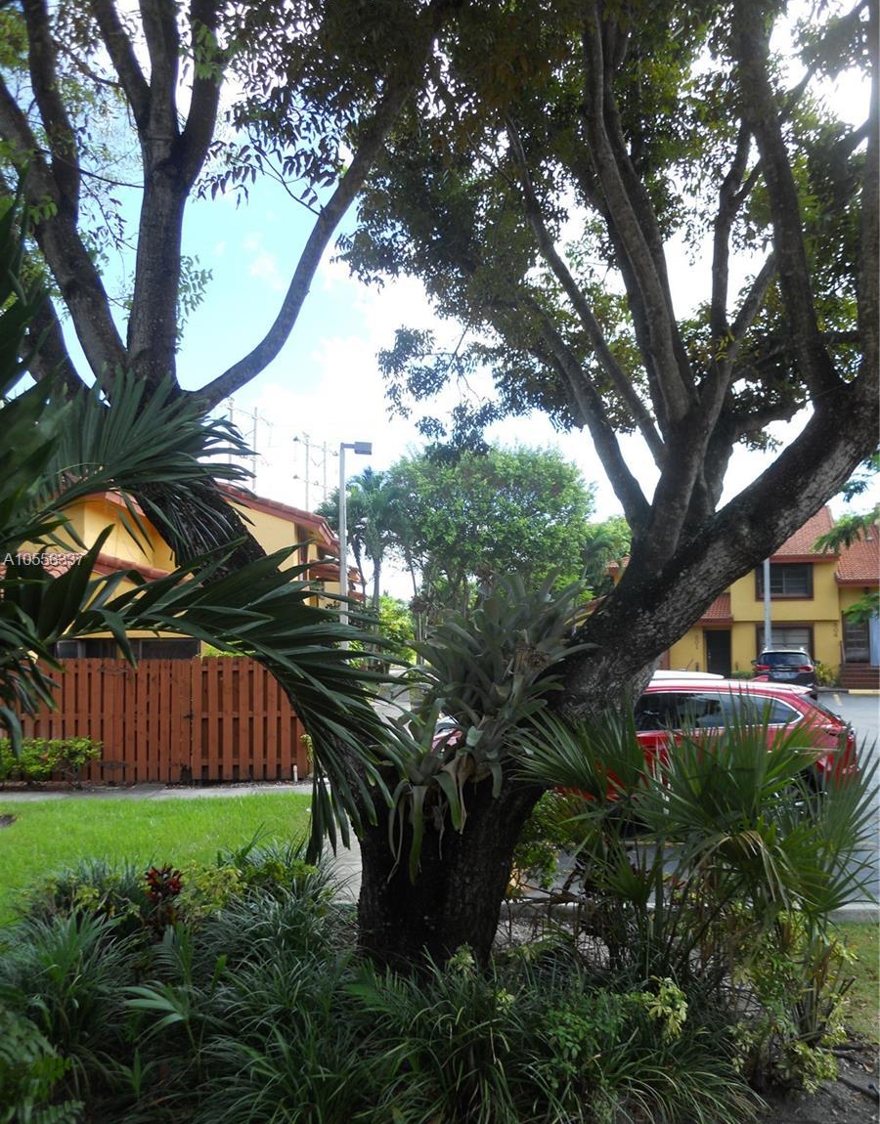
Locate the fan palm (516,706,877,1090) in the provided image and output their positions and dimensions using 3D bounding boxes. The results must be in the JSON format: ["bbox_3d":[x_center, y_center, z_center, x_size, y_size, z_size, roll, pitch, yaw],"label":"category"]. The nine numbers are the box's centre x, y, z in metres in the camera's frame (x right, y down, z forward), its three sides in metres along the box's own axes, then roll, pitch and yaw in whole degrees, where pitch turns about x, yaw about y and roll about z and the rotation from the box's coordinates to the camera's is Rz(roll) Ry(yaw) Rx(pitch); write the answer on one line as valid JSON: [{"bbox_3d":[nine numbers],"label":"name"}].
[{"bbox_3d":[1.280,1.650,4.950,1.720,1.750,1.500,0,-3,0],"label":"fan palm"}]

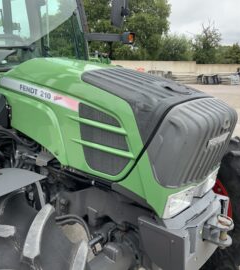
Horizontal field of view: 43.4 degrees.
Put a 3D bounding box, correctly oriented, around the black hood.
[{"bbox_3d":[0.139,-0.178,1.596,0.717,0.317,0.530,12,18,42],"label":"black hood"}]

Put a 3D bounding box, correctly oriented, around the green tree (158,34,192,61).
[{"bbox_3d":[7.011,-10.188,38.694,4.295,5.155,4.295,2,14,10],"label":"green tree"}]

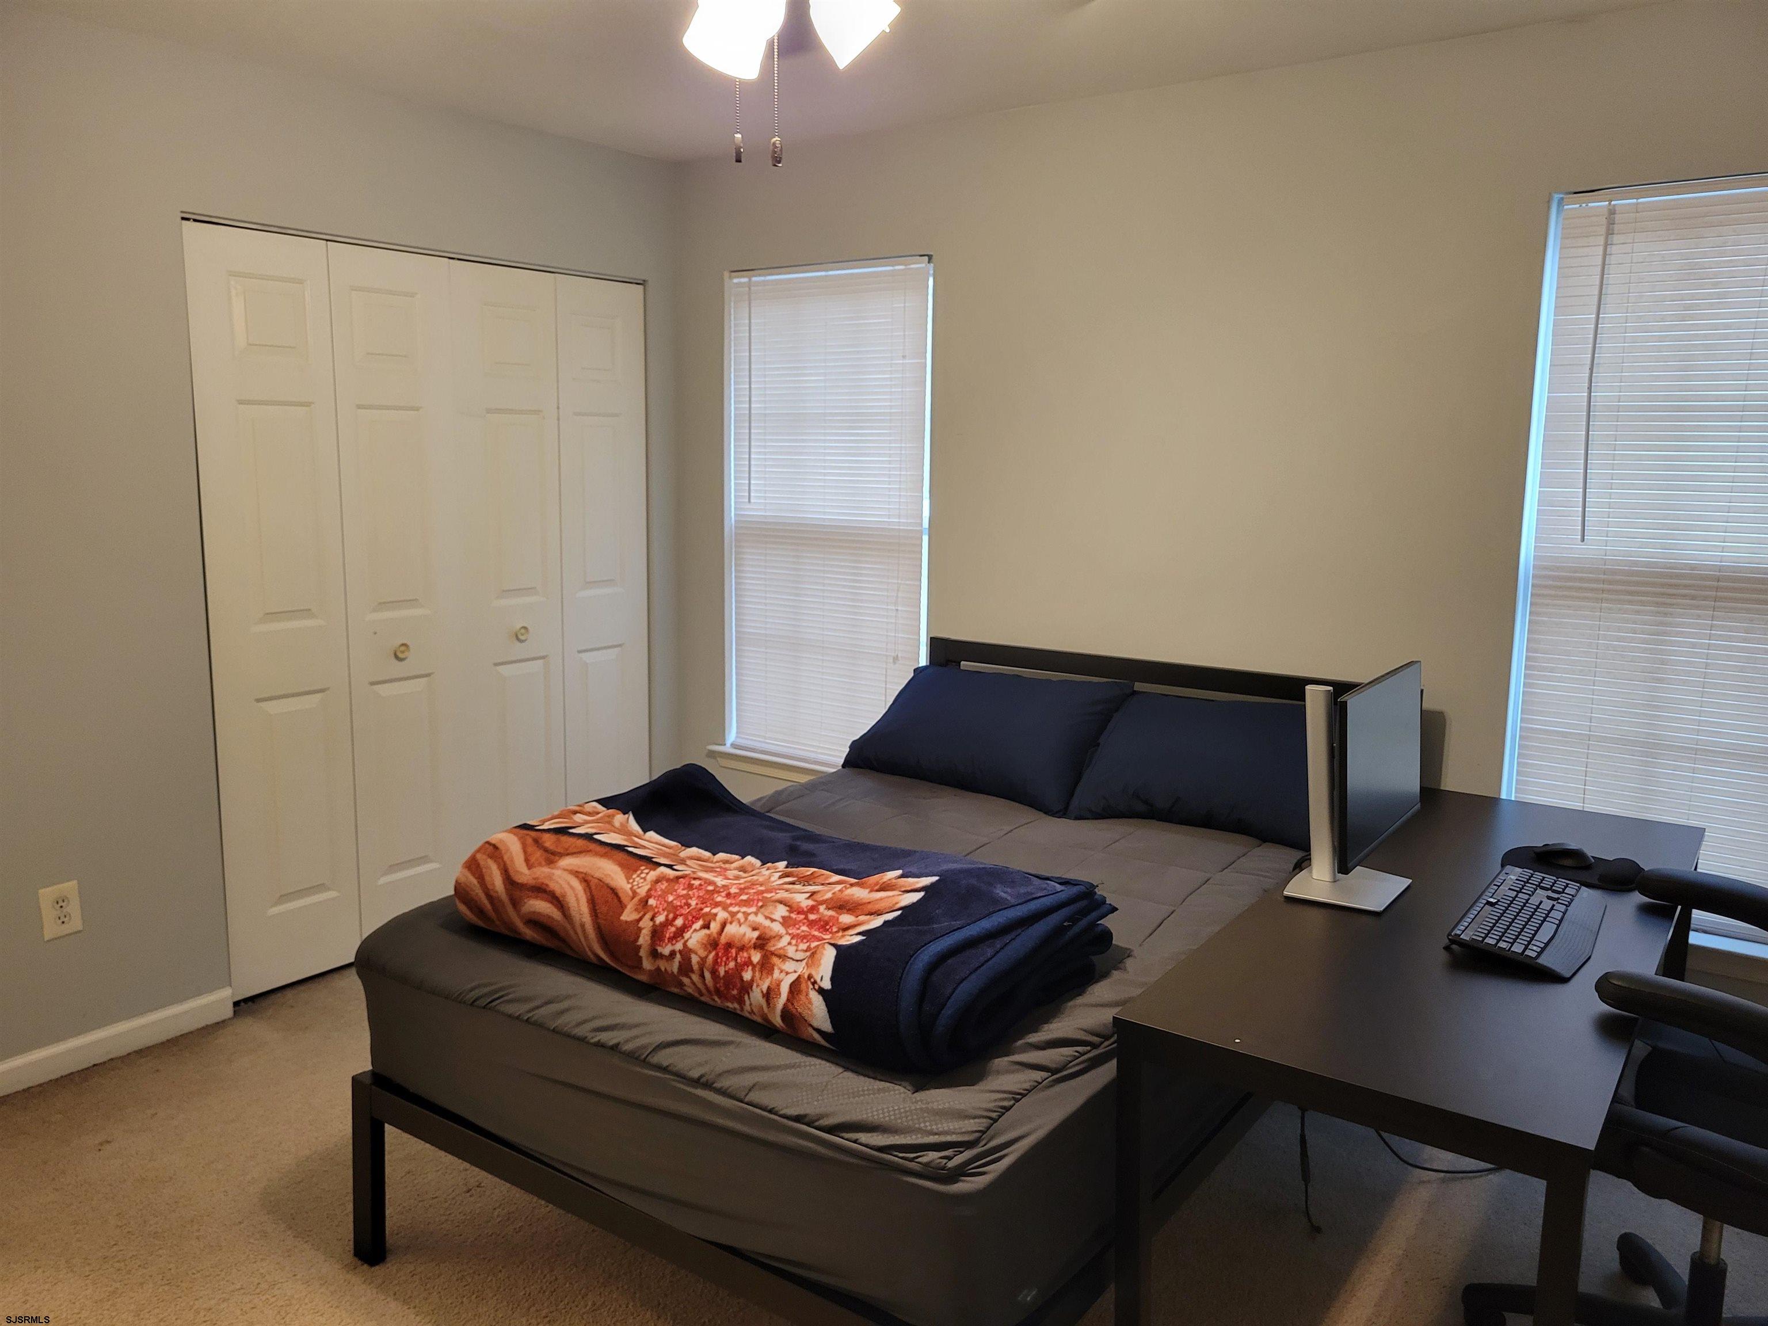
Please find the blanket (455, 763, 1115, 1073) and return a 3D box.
[{"bbox_3d":[-0.175,0.390,2.311,1.060,0.190,0.595,7,11,35],"label":"blanket"}]

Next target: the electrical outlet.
[{"bbox_3d":[-1.920,0.578,3.102,0.008,0.122,0.081,7,11,35],"label":"electrical outlet"}]

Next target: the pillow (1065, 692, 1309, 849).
[{"bbox_3d":[0.818,0.240,3.069,0.660,0.165,0.475,7,36,35],"label":"pillow"}]

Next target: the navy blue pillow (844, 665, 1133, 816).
[{"bbox_3d":[0.268,0.170,3.455,0.670,0.165,0.475,7,36,35],"label":"navy blue pillow"}]

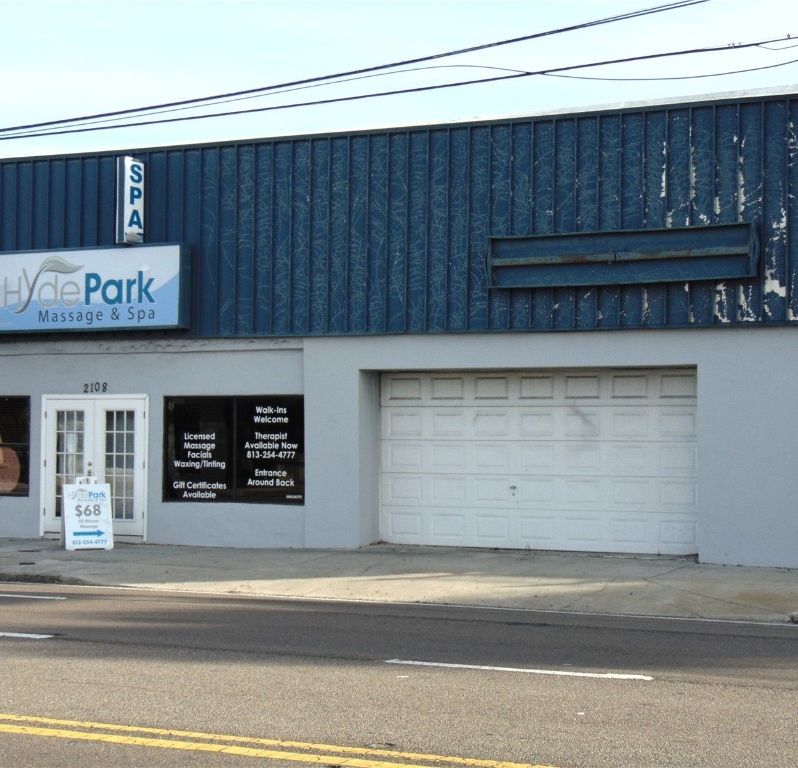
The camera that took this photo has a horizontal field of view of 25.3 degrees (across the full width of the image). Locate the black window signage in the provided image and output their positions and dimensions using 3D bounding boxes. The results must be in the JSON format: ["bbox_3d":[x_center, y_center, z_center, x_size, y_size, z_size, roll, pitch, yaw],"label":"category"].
[{"bbox_3d":[-2.381,0.949,25.627,2.436,1.561,0.060,0,-2,27],"label":"black window signage"}]

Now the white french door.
[{"bbox_3d":[-4.575,1.246,26.712,1.976,2.162,0.120,0,-2,27],"label":"white french door"}]

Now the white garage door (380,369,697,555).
[{"bbox_3d":[1.863,1.009,24.056,4.709,2.438,0.080,0,-2,27],"label":"white garage door"}]

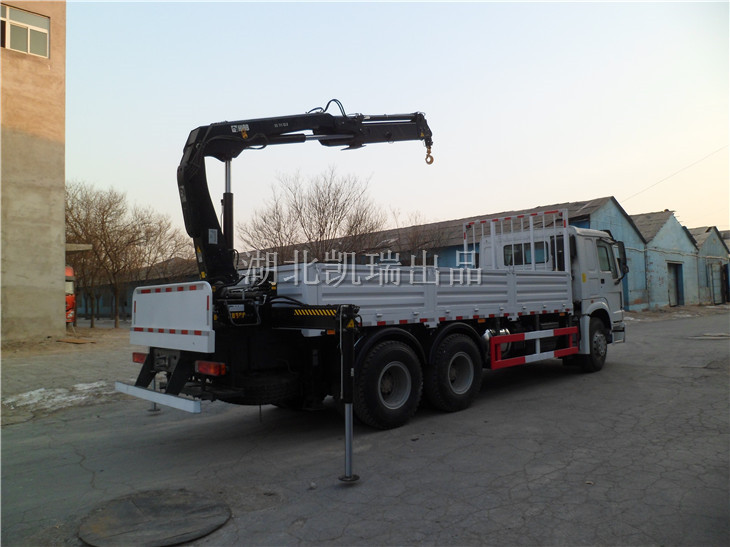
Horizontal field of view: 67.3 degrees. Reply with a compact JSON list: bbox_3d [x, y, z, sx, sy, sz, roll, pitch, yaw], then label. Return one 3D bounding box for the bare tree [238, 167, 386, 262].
[{"bbox_3d":[-3.128,-1.690,33.786,9.000,9.780,8.200,-2,-3,0],"label":"bare tree"}]

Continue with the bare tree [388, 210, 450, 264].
[{"bbox_3d":[3.776,-0.551,36.838,4.200,7.410,4.000,-2,-3,0],"label":"bare tree"}]

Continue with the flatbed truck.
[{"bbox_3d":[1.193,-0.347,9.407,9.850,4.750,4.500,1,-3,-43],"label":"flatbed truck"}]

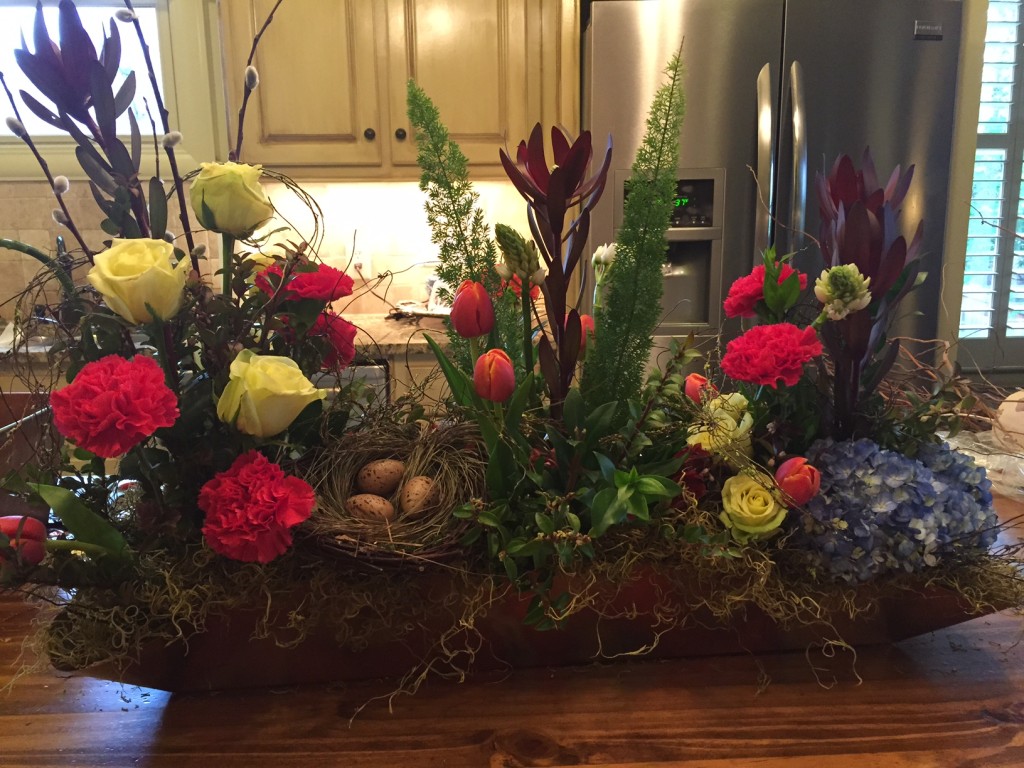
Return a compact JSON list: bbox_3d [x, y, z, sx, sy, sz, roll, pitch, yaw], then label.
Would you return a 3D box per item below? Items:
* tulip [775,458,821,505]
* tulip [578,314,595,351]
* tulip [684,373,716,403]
[{"bbox_3d":[0.196,0.067,0.590,0.032,0.036,0.032,5,22,0],"label":"tulip"},{"bbox_3d":[0.059,-0.041,0.740,0.028,0.039,0.028,0,9,0],"label":"tulip"},{"bbox_3d":[0.152,0.004,0.690,0.028,0.036,0.028,-6,12,0],"label":"tulip"}]

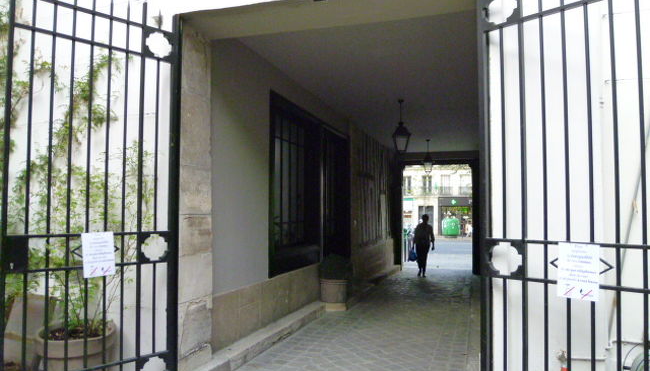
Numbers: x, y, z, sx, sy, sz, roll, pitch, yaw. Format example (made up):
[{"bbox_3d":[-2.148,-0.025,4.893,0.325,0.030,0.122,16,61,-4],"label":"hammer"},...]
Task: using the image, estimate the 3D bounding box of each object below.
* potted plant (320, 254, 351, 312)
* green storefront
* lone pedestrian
[{"bbox_3d":[0.177,1.643,7.750,0.540,0.930,0.540,0,-3,0],"label":"potted plant"},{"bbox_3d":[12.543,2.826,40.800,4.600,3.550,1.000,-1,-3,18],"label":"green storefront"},{"bbox_3d":[2.577,1.578,11.750,0.540,1.650,0.380,-1,-3,18],"label":"lone pedestrian"}]

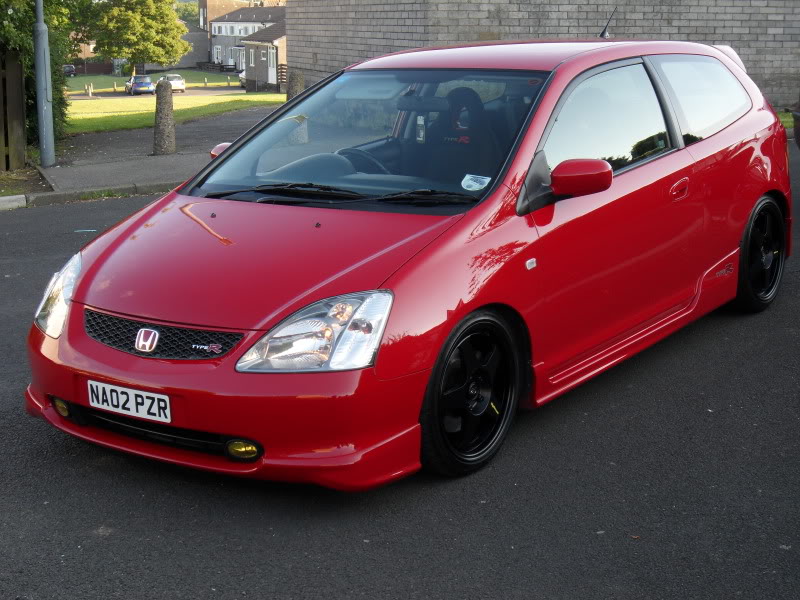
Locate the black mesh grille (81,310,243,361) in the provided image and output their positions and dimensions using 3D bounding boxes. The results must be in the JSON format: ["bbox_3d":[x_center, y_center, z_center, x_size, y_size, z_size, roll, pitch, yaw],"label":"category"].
[{"bbox_3d":[-0.804,0.127,4.393,0.740,0.125,0.090,7,16,35],"label":"black mesh grille"}]

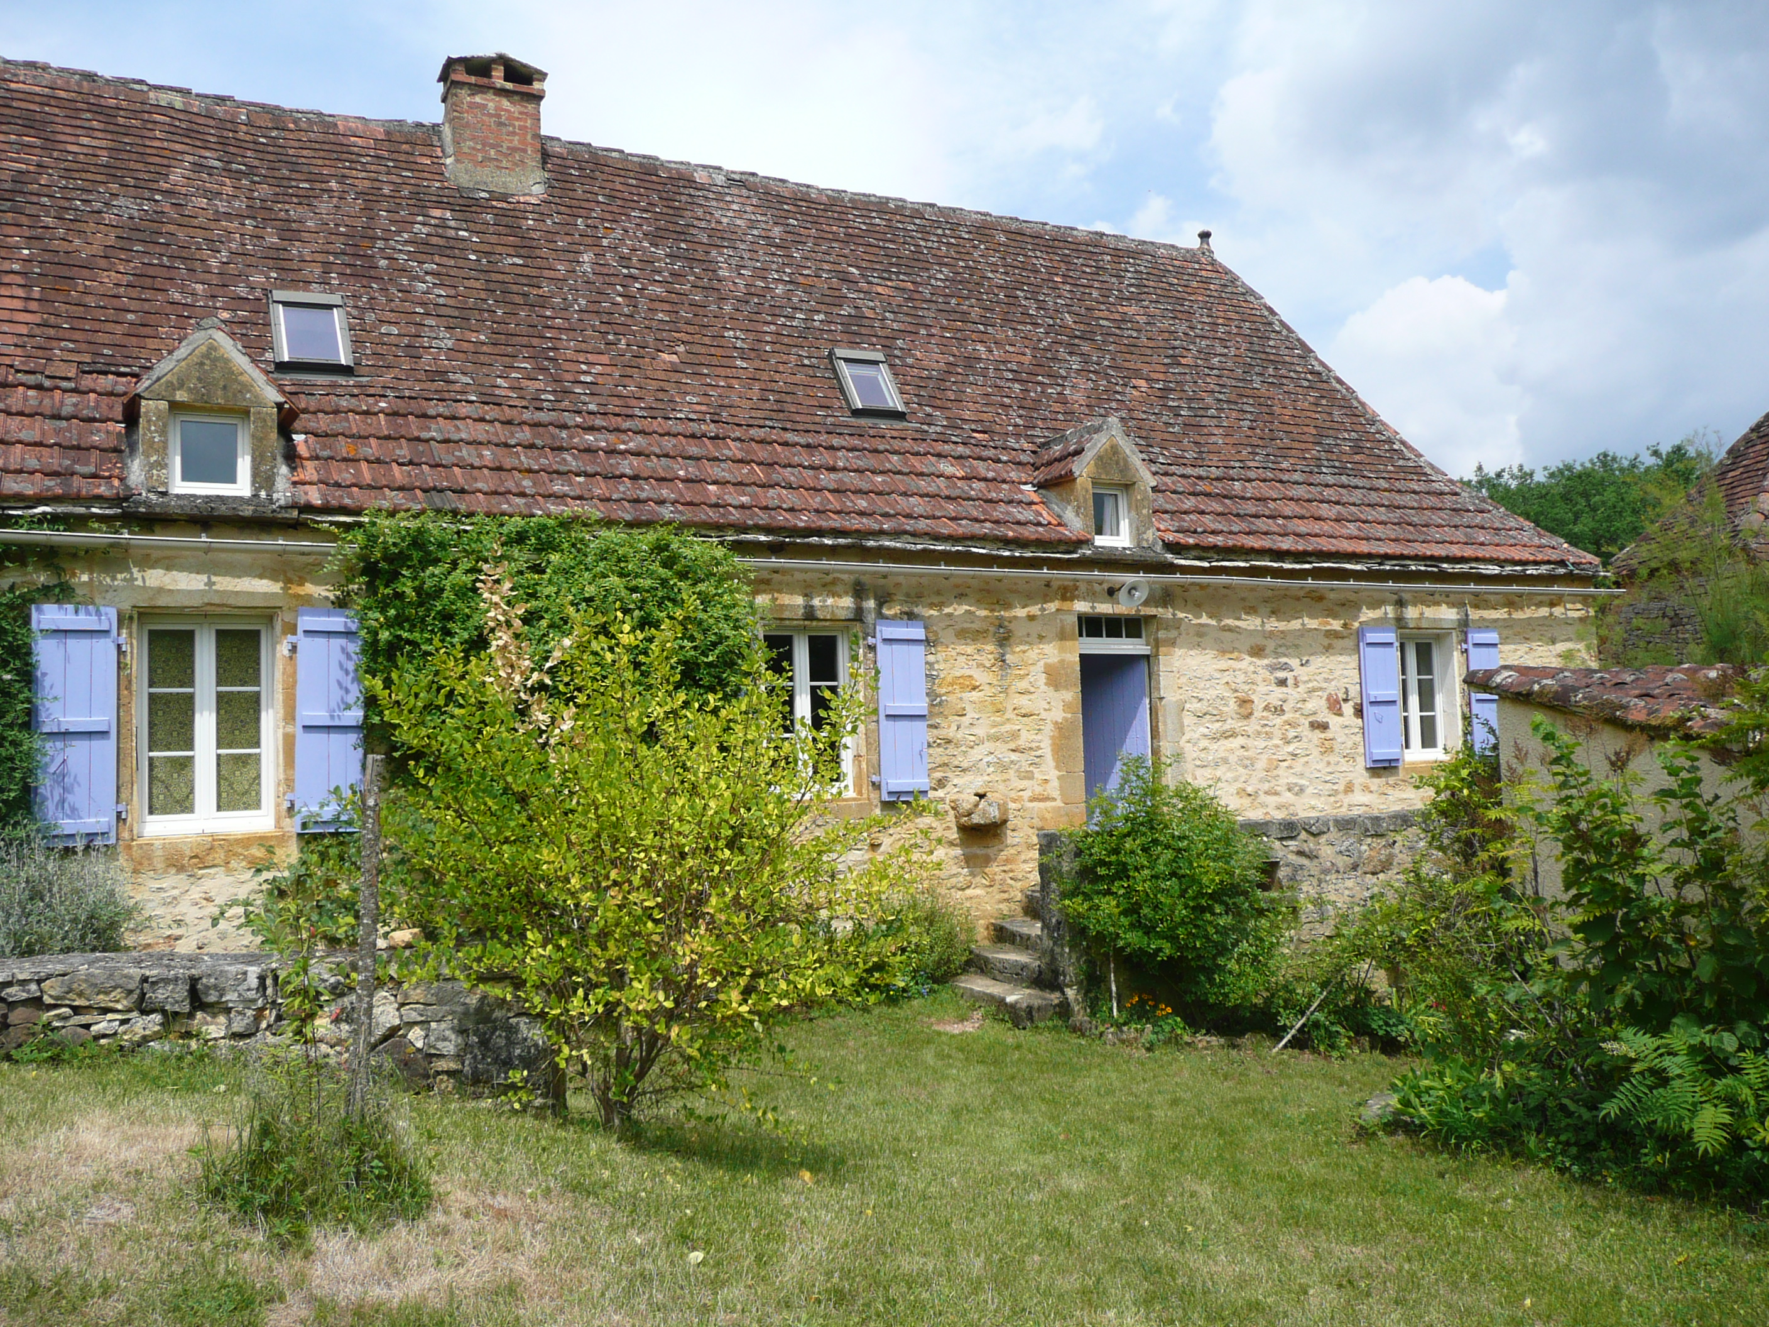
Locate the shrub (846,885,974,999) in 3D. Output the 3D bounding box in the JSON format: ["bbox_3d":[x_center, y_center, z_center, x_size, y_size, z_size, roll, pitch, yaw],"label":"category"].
[{"bbox_3d":[0.176,2.028,10.419,0.880,0.780,0.650,0,-3,-31],"label":"shrub"}]

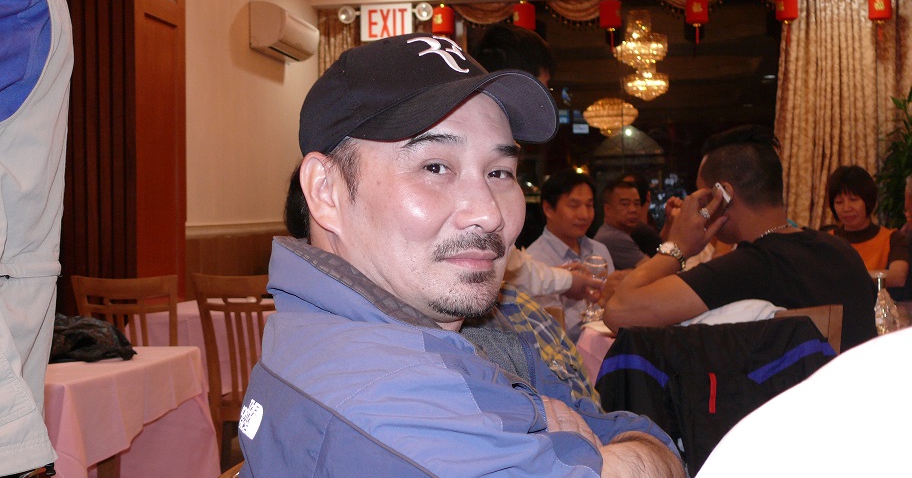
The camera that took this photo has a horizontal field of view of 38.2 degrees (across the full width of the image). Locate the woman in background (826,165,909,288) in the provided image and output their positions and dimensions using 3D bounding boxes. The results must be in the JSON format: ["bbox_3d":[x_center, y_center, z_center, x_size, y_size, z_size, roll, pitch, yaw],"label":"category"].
[{"bbox_3d":[1.509,0.368,4.837,0.500,1.270,0.650,-1,2,20],"label":"woman in background"}]

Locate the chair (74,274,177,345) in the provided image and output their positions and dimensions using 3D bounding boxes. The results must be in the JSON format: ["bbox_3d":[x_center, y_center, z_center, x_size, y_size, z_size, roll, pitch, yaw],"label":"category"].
[{"bbox_3d":[-1.208,0.588,5.235,0.420,0.910,0.500,-1,1,12],"label":"chair"}]

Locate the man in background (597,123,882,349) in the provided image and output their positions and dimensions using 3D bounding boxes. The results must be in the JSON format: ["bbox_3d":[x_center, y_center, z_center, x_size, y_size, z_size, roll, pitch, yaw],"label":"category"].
[{"bbox_3d":[0.678,0.393,3.220,0.580,1.330,0.720,-2,2,-40],"label":"man in background"}]

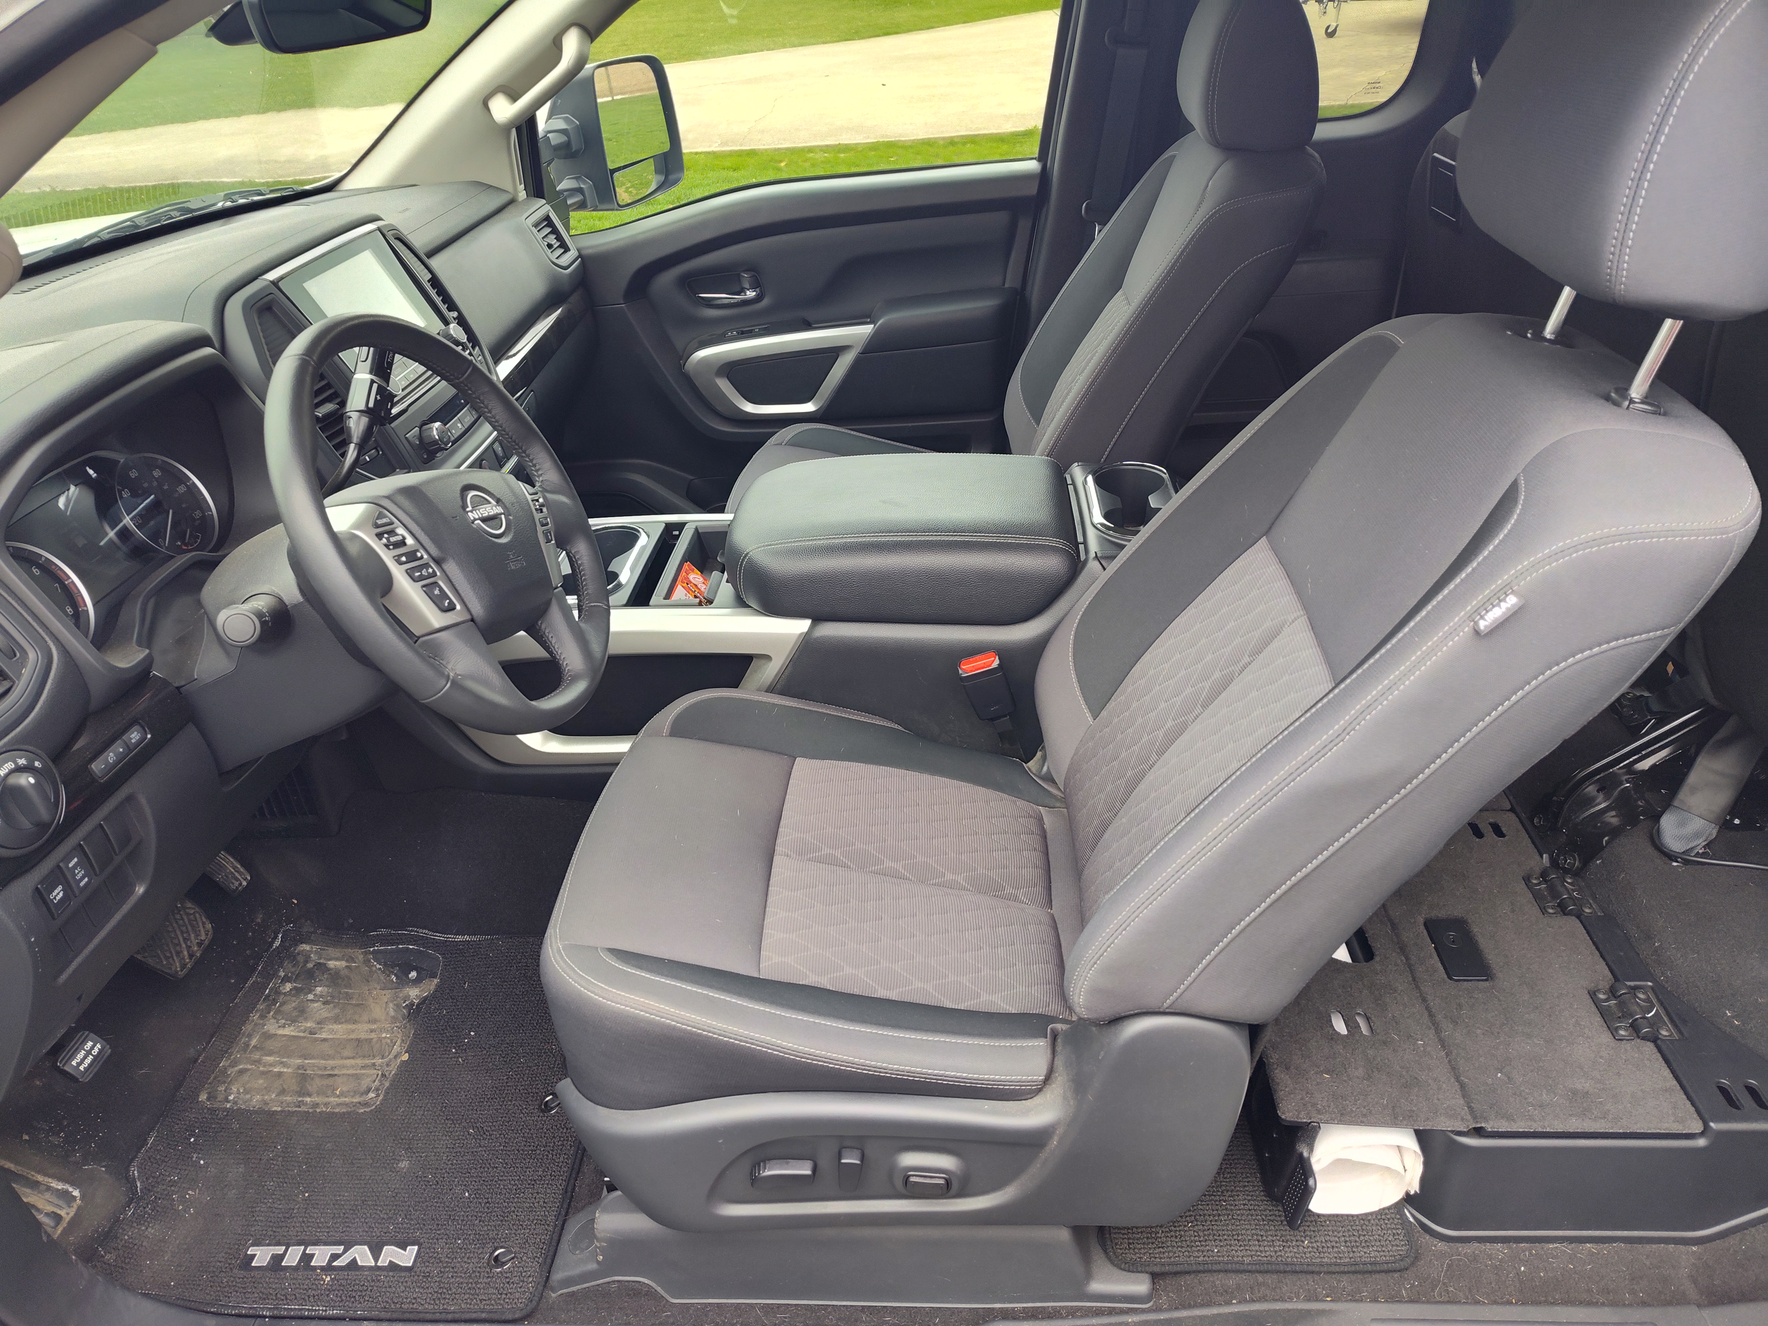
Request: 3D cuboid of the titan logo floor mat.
[{"bbox_3d":[-0.560,0.487,1.329,0.500,0.025,0.510,-1,32,4],"label":"titan logo floor mat"}]

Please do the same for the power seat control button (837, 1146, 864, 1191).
[{"bbox_3d":[-0.029,0.436,1.005,0.021,0.046,0.016,-1,32,4],"label":"power seat control button"}]

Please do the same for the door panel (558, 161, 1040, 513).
[{"bbox_3d":[-0.189,-0.538,2.126,0.920,0.650,0.140,-1,32,4],"label":"door panel"}]

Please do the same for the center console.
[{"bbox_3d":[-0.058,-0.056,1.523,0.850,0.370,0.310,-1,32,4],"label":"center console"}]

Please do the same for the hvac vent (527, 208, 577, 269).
[{"bbox_3d":[-0.555,-0.702,1.937,0.040,0.090,0.105,-22,29,16],"label":"hvac vent"}]

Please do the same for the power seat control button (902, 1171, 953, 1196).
[{"bbox_3d":[0.036,0.449,1.012,0.041,0.024,0.012,-1,32,4],"label":"power seat control button"}]

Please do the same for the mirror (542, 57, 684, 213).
[{"bbox_3d":[-0.512,-1.022,2.276,0.160,0.270,0.290,9,34,19],"label":"mirror"}]

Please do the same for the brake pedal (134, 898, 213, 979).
[{"bbox_3d":[-0.805,0.306,1.320,0.030,0.066,0.098,-38,23,24],"label":"brake pedal"}]

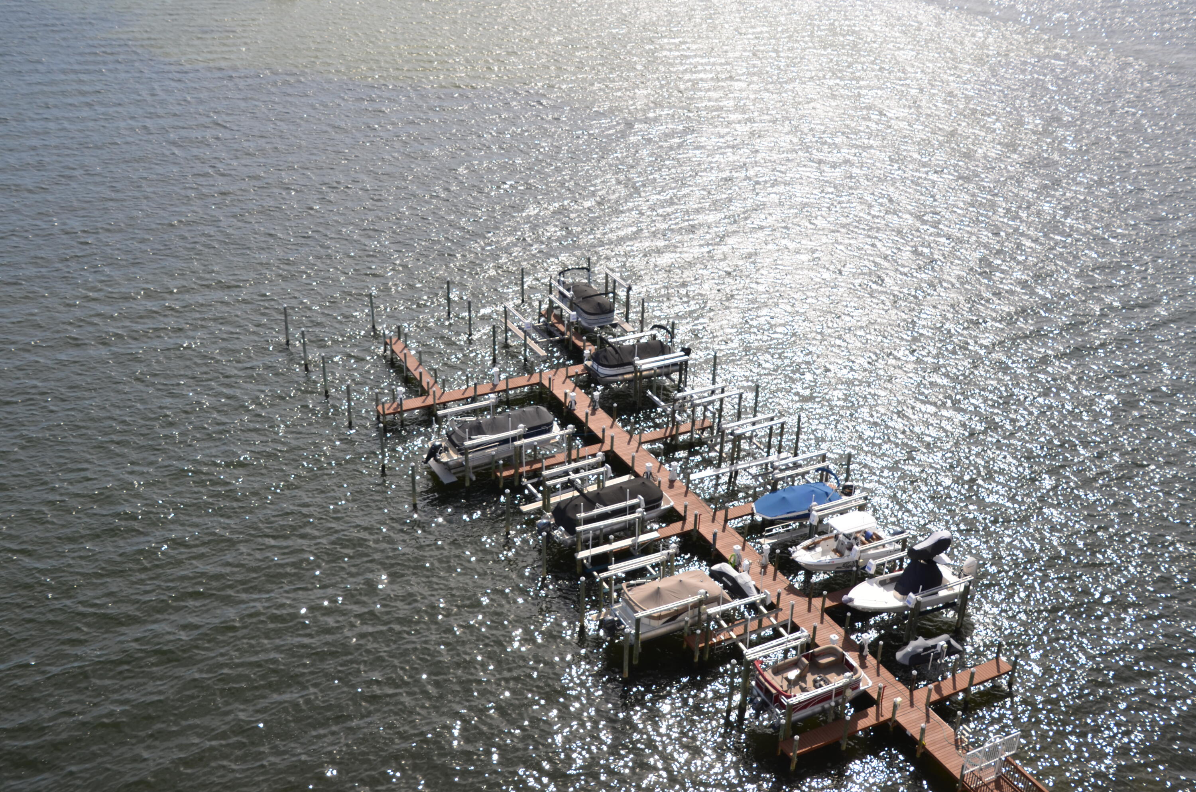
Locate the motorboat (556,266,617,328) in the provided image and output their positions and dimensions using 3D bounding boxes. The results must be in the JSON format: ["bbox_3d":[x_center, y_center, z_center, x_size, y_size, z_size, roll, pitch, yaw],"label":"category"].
[{"bbox_3d":[-0.856,-7.596,92.038,2.500,3.100,7.000,-9,29,-19],"label":"motorboat"}]

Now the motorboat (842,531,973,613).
[{"bbox_3d":[15.090,9.015,58.101,7.800,3.350,2.500,-11,29,-22],"label":"motorboat"}]

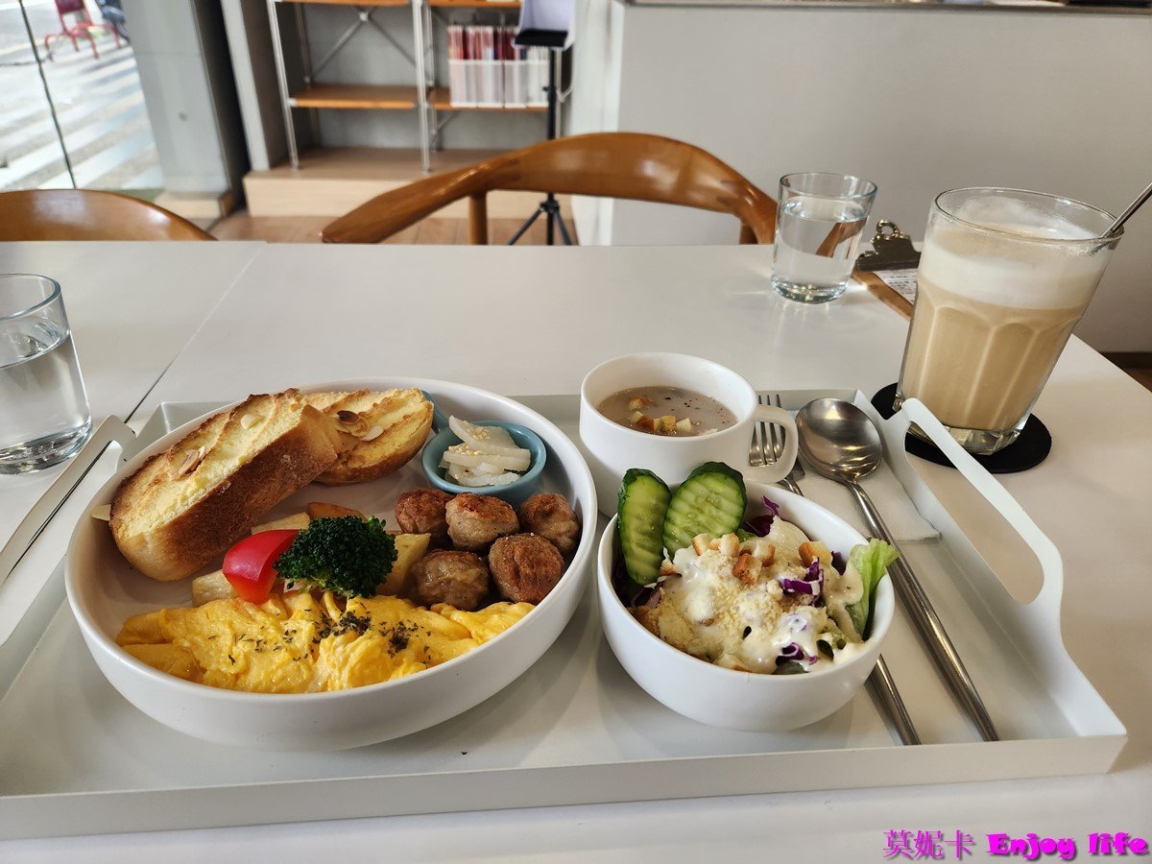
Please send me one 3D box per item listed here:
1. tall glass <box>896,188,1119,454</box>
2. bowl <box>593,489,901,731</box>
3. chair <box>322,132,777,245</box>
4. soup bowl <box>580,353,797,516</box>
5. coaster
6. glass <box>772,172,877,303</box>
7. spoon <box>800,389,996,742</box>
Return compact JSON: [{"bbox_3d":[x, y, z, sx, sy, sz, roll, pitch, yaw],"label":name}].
[{"bbox_3d":[0.229,-0.060,0.426,0.088,0.125,0.088,-1,33,-5],"label":"tall glass"},{"bbox_3d":[0.059,0.068,0.289,0.102,0.050,0.102,1,33,-1],"label":"bowl"},{"bbox_3d":[-0.008,0.046,1.026,0.600,0.765,0.530,8,34,10],"label":"chair"},{"bbox_3d":[0.054,0.007,0.373,0.104,0.059,0.080,2,33,-1],"label":"soup bowl"},{"bbox_3d":[0.231,-0.007,0.462,0.103,0.004,0.103,-1,33,-5],"label":"coaster"},{"bbox_3d":[0.192,-0.155,0.612,0.074,0.086,0.074,-1,33,-5],"label":"glass"},{"bbox_3d":[0.150,0.042,0.357,0.041,0.022,0.228,2,33,0],"label":"spoon"}]

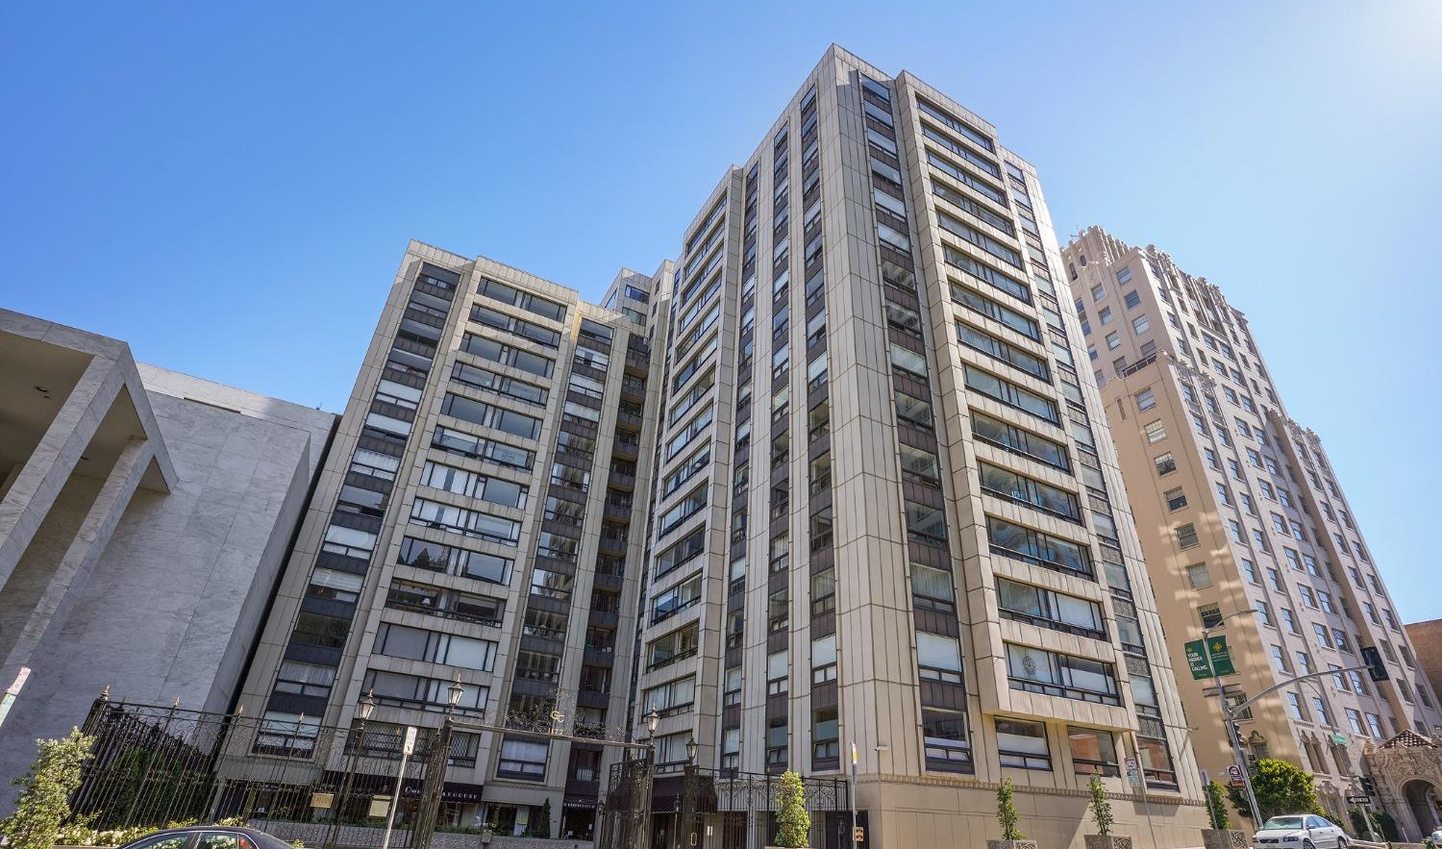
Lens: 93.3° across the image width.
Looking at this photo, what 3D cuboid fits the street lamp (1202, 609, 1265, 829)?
[{"bbox_3d":[23.591,13.056,29.627,0.350,9.500,2.750,18,-33,-24],"label":"street lamp"}]

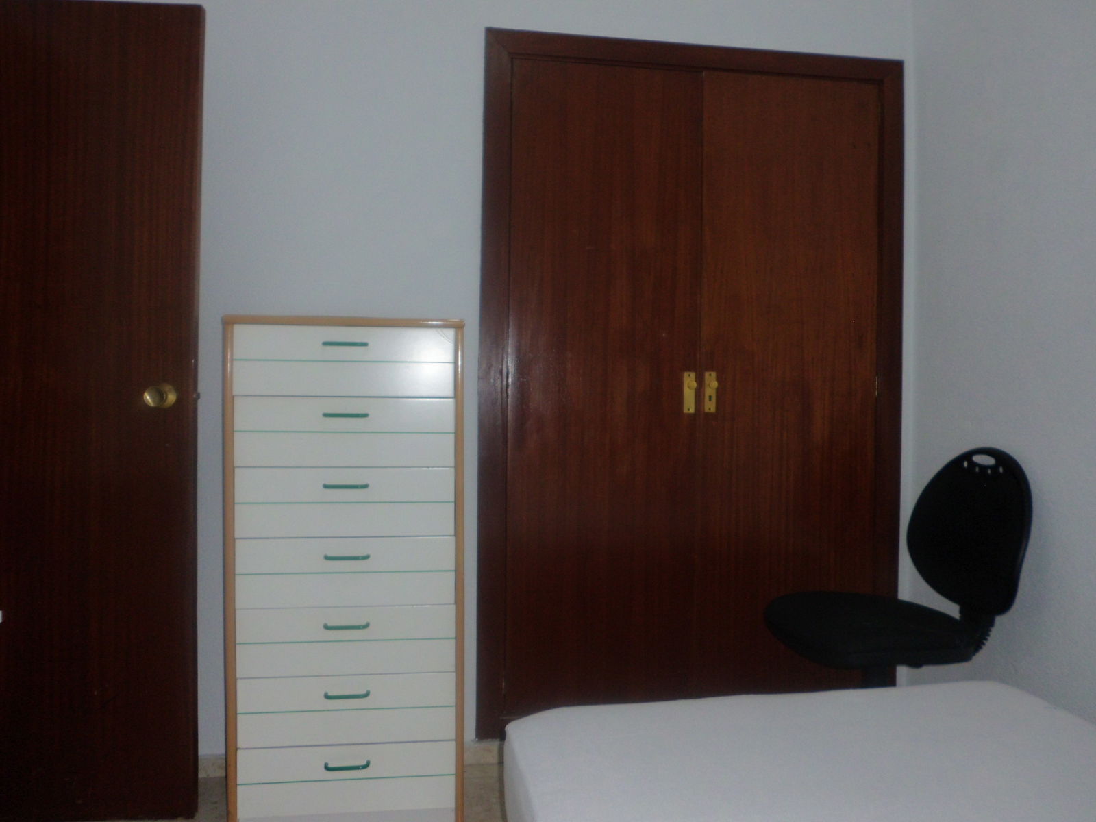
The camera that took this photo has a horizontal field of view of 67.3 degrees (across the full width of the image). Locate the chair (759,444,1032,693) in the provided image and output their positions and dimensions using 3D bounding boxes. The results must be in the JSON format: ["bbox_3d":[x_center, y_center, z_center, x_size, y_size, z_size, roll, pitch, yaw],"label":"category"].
[{"bbox_3d":[0.860,0.566,2.100,0.600,0.955,0.570,1,1,-9],"label":"chair"}]

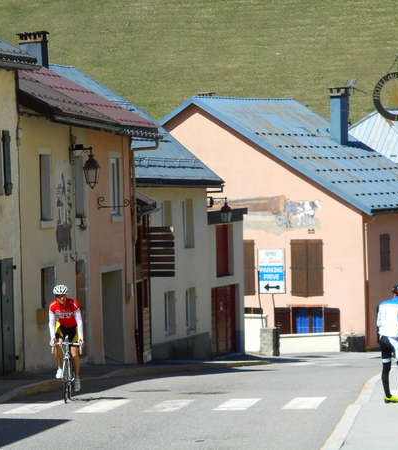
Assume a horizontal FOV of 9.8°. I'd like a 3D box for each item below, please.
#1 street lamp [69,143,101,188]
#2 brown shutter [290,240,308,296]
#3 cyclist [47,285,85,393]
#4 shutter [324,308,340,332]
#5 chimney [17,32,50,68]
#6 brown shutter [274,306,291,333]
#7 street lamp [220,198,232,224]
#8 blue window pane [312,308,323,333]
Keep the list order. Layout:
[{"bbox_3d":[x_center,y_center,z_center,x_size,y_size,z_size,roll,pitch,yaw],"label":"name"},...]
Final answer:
[{"bbox_3d":[-2.541,-1.299,52.000,0.720,1.000,0.400,-2,1,8],"label":"street lamp"},{"bbox_3d":[3.453,1.502,80.200,0.620,1.900,0.050,-1,1,30],"label":"brown shutter"},{"bbox_3d":[-1.931,1.635,33.600,0.520,1.530,0.900,-2,1,-1],"label":"cyclist"},{"bbox_3d":[4.530,3.453,79.400,0.610,1.220,0.050,-1,1,30],"label":"shutter"},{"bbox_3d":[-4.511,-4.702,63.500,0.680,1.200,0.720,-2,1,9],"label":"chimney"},{"bbox_3d":[2.775,3.191,77.200,0.620,0.950,0.060,-1,1,32],"label":"brown shutter"},{"bbox_3d":[0.808,-0.407,70.000,0.330,0.680,0.330,-1,1,14],"label":"street lamp"},{"bbox_3d":[3.852,3.114,75.500,0.430,0.800,0.060,-1,1,26],"label":"blue window pane"}]

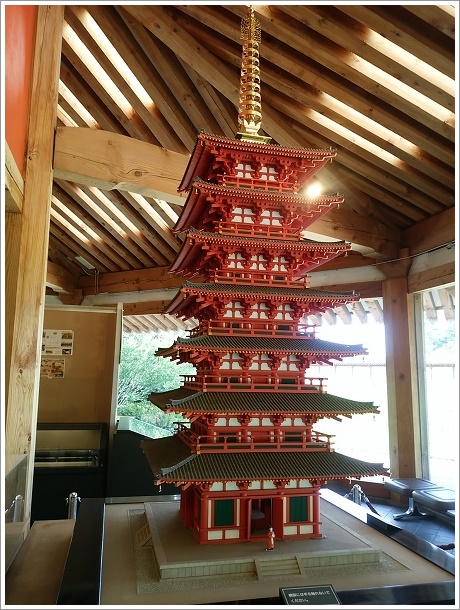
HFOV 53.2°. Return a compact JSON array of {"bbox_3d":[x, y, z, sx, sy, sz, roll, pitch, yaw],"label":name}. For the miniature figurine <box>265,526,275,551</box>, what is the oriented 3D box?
[{"bbox_3d":[0.179,1.013,1.992,0.036,0.099,0.034,7,-10,-37],"label":"miniature figurine"}]

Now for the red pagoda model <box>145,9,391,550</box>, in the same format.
[{"bbox_3d":[0.109,-0.376,2.588,1.038,3.018,1.038,3,-8,-14],"label":"red pagoda model"}]

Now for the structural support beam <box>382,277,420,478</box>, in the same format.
[{"bbox_3d":[2.170,1.036,5.861,0.210,2.754,0.210,2,-8,-6],"label":"structural support beam"}]

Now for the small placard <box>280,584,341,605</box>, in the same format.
[{"bbox_3d":[0.285,1.050,1.619,0.199,0.025,0.105,2,17,-11],"label":"small placard"}]

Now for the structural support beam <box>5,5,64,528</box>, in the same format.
[{"bbox_3d":[-1.606,-0.289,3.749,0.200,4.661,0.200,3,-8,-14],"label":"structural support beam"}]

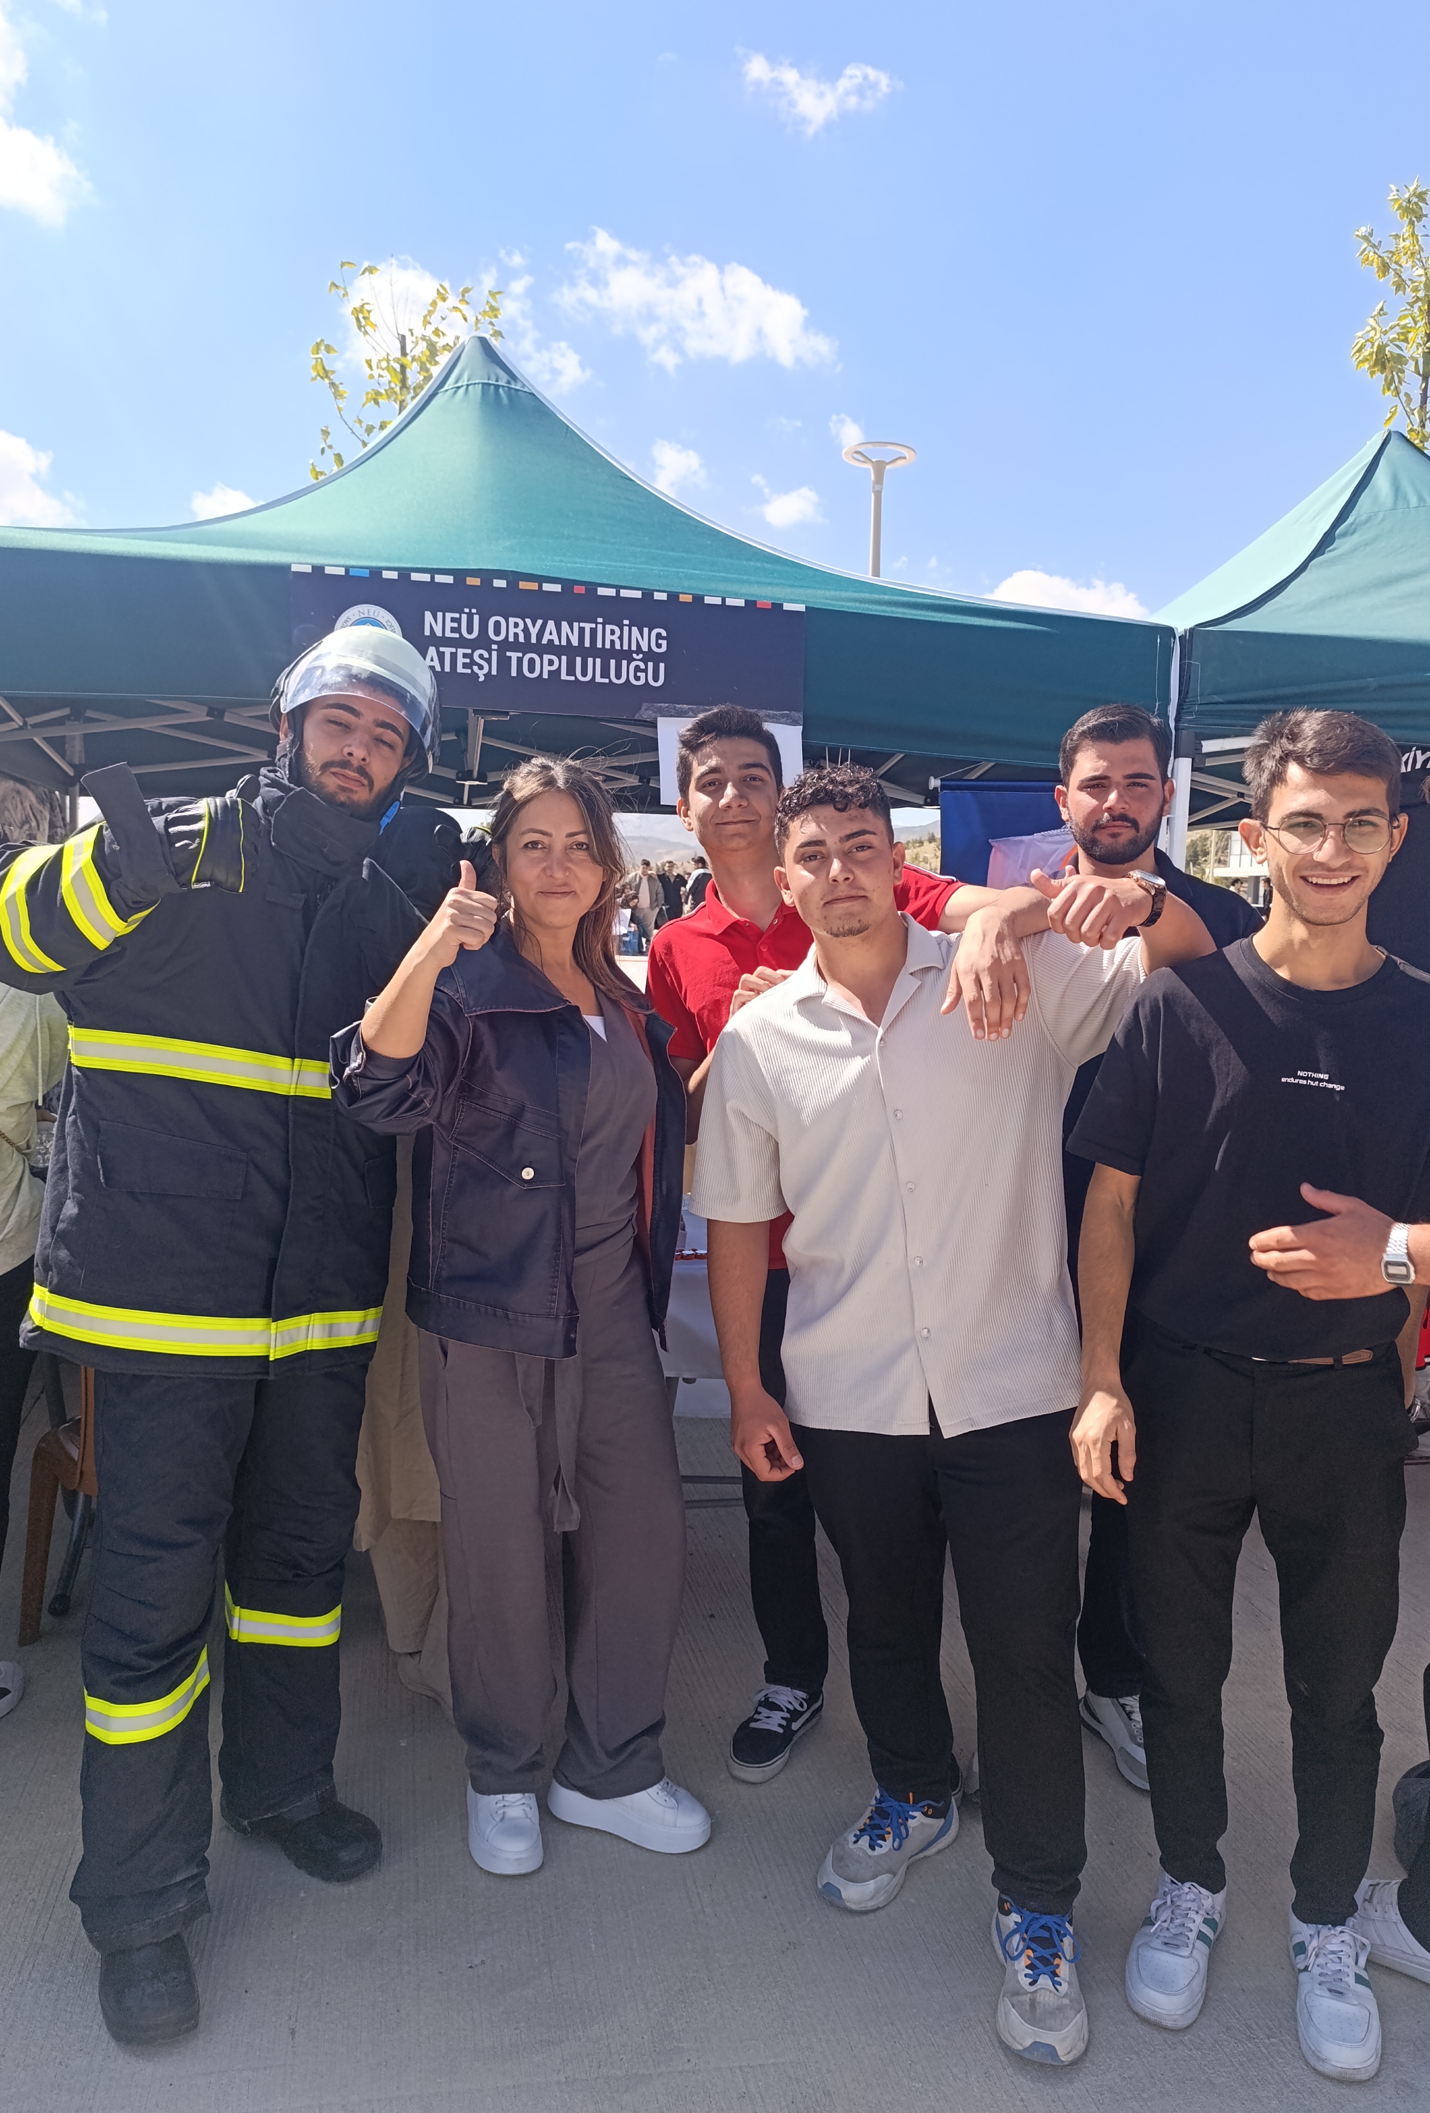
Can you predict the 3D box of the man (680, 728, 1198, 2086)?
[{"bbox_3d":[0.306,0.453,2.032,0.660,1.700,0.500,3,7,13],"label":"man"}]

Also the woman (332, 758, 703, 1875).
[{"bbox_3d":[-0.309,0.425,2.171,0.550,1.700,0.420,-1,7,-22],"label":"woman"}]

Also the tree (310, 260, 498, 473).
[{"bbox_3d":[-1.617,-1.667,7.364,1.200,4.650,1.200,1,6,0],"label":"tree"}]

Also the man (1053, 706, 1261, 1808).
[{"bbox_3d":[0.713,0.341,2.472,0.500,1.840,0.340,2,6,7],"label":"man"}]

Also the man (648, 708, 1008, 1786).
[{"bbox_3d":[0.193,0.349,2.403,0.620,1.820,0.480,2,6,6],"label":"man"}]

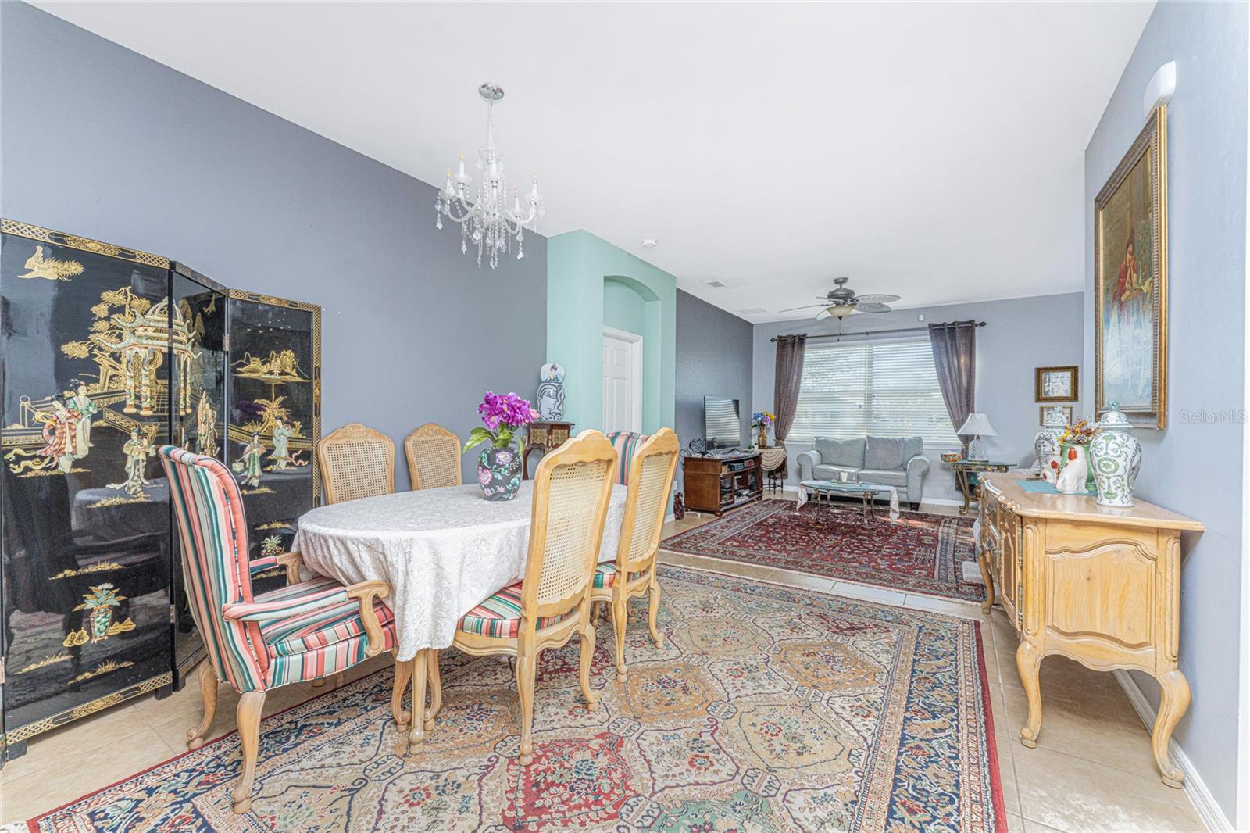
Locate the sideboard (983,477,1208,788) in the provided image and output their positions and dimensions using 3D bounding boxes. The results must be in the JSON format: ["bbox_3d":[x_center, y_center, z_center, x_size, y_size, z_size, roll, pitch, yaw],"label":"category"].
[{"bbox_3d":[1.959,0.757,2.226,0.509,0.840,1.439,0,0,34],"label":"sideboard"}]

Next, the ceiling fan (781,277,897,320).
[{"bbox_3d":[2.369,-1.273,5.351,1.345,0.496,1.345,0,0,34],"label":"ceiling fan"}]

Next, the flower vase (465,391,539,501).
[{"bbox_3d":[-0.631,0.142,2.453,0.360,0.545,0.360,0,0,-14],"label":"flower vase"}]

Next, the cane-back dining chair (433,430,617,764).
[{"bbox_3d":[-0.353,0.605,1.868,0.597,1.119,0.544,0,0,34],"label":"cane-back dining chair"}]

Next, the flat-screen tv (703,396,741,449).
[{"bbox_3d":[1.310,0.097,6.441,0.076,0.673,1.170,0,0,34],"label":"flat-screen tv"}]

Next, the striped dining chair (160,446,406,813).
[{"bbox_3d":[-1.205,0.639,1.750,0.661,1.056,0.643,0,0,34],"label":"striped dining chair"}]

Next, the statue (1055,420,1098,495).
[{"bbox_3d":[2.062,0.180,2.222,0.170,0.310,0.152,0,0,-11],"label":"statue"}]

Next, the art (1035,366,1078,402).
[{"bbox_3d":[5.226,-0.384,5.880,0.393,0.415,0.031,0,0,34],"label":"art"}]

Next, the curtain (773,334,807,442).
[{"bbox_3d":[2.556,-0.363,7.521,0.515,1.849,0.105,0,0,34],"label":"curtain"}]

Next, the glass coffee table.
[{"bbox_3d":[2.436,0.943,5.369,0.994,0.369,0.421,0,0,34],"label":"glass coffee table"}]

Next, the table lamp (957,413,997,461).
[{"bbox_3d":[4.267,0.247,5.900,0.421,0.608,0.421,0,0,34],"label":"table lamp"}]

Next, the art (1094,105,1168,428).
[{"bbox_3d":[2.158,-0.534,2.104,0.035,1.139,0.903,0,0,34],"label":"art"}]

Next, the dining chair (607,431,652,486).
[{"bbox_3d":[-0.068,0.630,3.107,0.608,1.067,0.608,0,0,34],"label":"dining chair"}]

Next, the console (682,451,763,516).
[{"bbox_3d":[1.400,0.835,6.562,0.578,0.673,1.581,0,0,34],"label":"console"}]

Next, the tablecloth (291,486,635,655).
[{"bbox_3d":[-0.650,0.610,2.370,1.100,0.436,1.638,0,0,34],"label":"tablecloth"}]

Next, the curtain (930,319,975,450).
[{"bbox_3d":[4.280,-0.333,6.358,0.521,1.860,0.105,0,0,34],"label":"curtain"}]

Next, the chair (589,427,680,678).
[{"bbox_3d":[-0.046,0.613,2.431,0.608,1.120,0.543,0,0,34],"label":"chair"}]

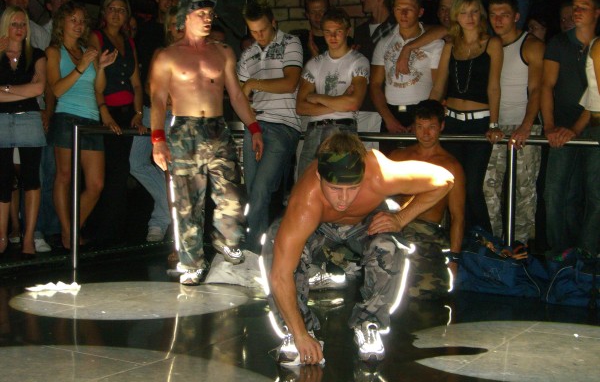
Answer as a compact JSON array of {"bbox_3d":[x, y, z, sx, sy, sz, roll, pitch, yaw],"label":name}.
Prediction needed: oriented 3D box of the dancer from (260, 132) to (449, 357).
[{"bbox_3d":[0.241,0.208,4.150,0.750,0.890,0.820,1,3,5],"label":"dancer"}]

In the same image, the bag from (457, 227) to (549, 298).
[{"bbox_3d":[1.199,0.409,5.880,0.580,0.370,0.360,2,3,16],"label":"bag"}]

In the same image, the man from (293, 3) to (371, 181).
[{"bbox_3d":[0.199,-0.292,6.250,0.500,1.690,0.440,1,3,2],"label":"man"}]

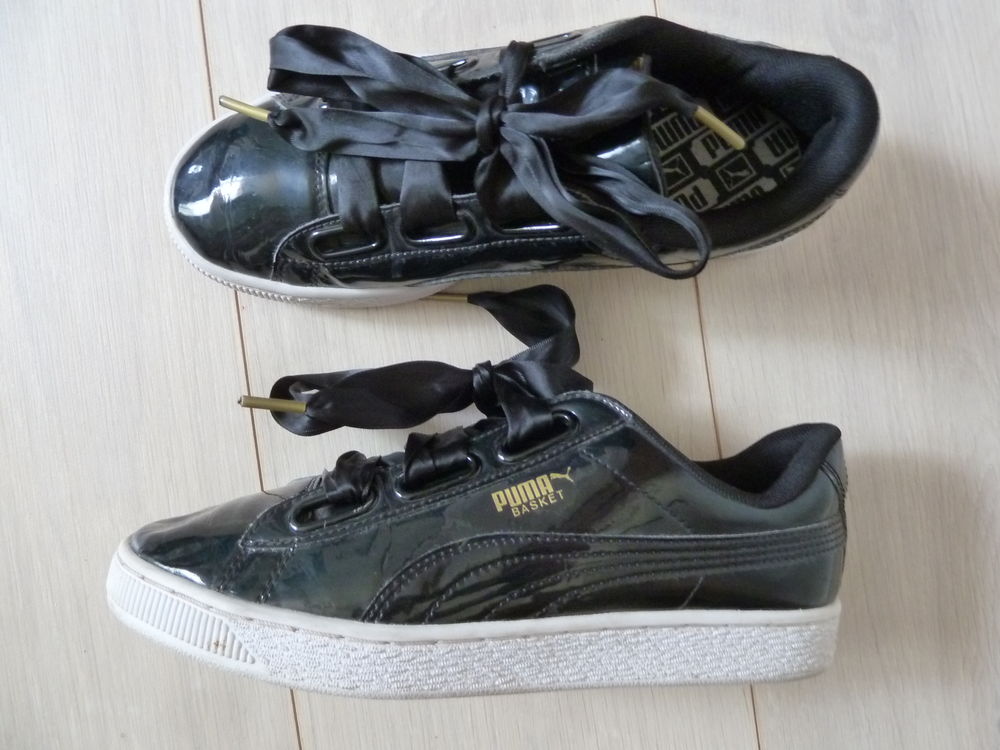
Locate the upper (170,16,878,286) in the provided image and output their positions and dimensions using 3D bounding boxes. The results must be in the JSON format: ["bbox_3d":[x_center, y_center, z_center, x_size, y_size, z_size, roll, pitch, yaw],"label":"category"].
[{"bbox_3d":[-0.004,-0.079,0.261,0.267,0.102,0.100,-2,90,0],"label":"upper"}]

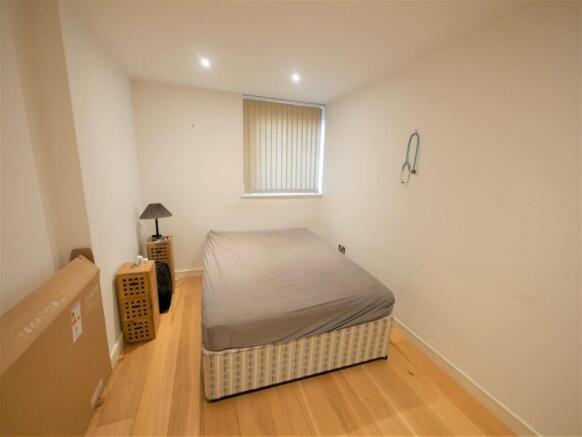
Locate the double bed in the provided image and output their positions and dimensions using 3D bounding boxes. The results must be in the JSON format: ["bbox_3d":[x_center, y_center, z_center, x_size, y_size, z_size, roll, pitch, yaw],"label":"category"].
[{"bbox_3d":[-0.139,0.657,2.509,1.380,0.595,1.900,-2,13,-17],"label":"double bed"}]

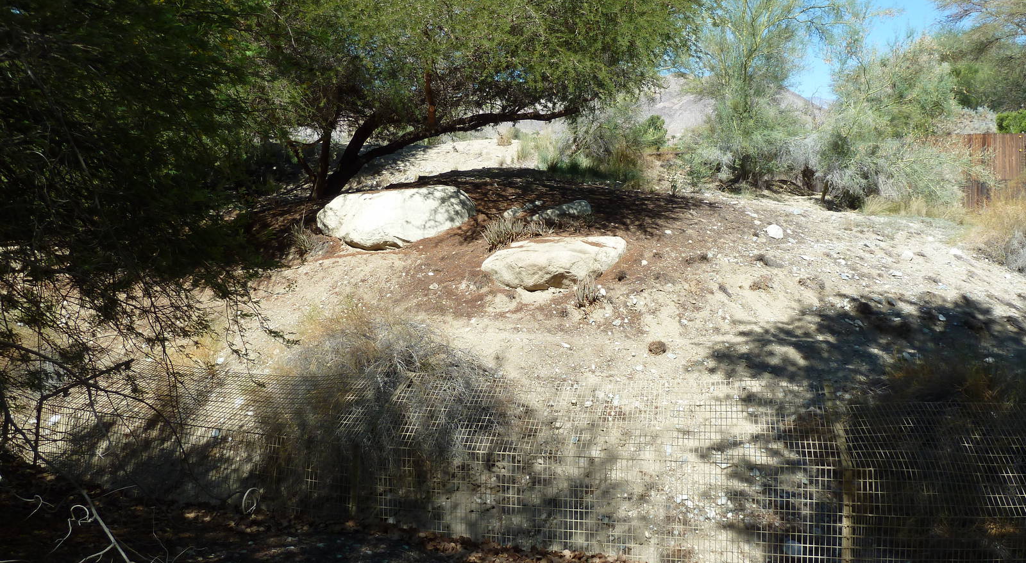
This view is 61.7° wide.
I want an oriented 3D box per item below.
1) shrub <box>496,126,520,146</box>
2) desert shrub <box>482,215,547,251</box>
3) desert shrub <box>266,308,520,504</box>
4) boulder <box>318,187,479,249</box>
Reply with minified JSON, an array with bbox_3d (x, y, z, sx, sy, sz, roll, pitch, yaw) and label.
[{"bbox_3d":[-0.094,-2.628,15.500,0.430,0.360,0.400,0,2,0],"label":"shrub"},{"bbox_3d":[0.004,-0.459,8.200,0.600,0.320,0.450,0,2,0],"label":"desert shrub"},{"bbox_3d":[-0.702,0.605,4.900,1.430,1.020,1.200,0,2,-8],"label":"desert shrub"},{"bbox_3d":[-1.159,-0.618,8.600,1.550,0.660,0.950,0,2,-8],"label":"boulder"}]

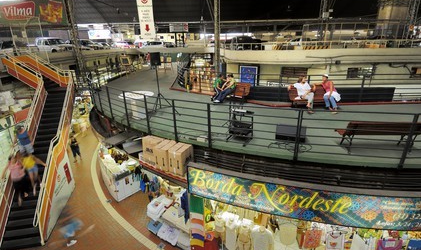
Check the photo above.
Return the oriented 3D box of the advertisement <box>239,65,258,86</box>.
[{"bbox_3d":[2.109,-2.634,11.524,0.980,1.159,0.080,7,22,21],"label":"advertisement"}]

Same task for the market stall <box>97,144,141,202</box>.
[{"bbox_3d":[-3.882,1.869,8.940,1.020,1.200,2.500,-17,25,-35],"label":"market stall"}]

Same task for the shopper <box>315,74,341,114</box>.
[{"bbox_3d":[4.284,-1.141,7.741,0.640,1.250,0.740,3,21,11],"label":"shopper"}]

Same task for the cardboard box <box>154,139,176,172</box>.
[{"bbox_3d":[-1.156,0.785,5.529,0.350,0.605,0.516,6,22,18],"label":"cardboard box"}]

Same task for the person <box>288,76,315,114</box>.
[{"bbox_3d":[3.364,-1.121,7.741,0.740,1.250,0.780,-3,21,-5],"label":"person"}]

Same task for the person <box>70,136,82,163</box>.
[{"bbox_3d":[-6.636,1.076,10.564,0.500,1.660,0.400,-5,21,-11],"label":"person"}]

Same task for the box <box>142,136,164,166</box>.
[{"bbox_3d":[-1.573,0.664,5.877,0.516,0.605,0.350,8,22,23],"label":"box"}]

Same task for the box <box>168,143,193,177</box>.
[{"bbox_3d":[-0.752,0.849,5.336,0.350,0.605,0.516,8,22,22],"label":"box"}]

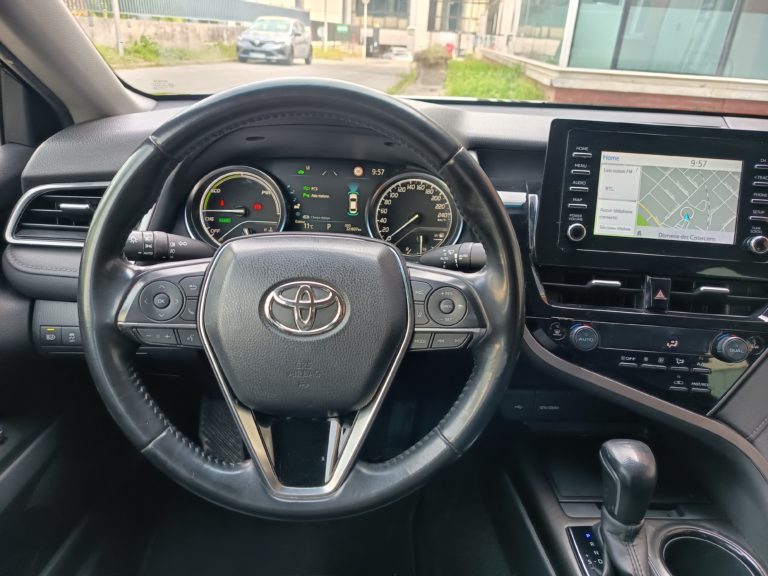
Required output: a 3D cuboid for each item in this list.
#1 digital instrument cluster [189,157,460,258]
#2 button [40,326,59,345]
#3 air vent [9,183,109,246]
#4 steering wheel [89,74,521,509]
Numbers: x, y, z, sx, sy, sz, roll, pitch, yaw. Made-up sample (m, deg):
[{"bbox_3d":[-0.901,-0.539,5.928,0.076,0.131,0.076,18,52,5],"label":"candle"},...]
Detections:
[{"bbox_3d":[-0.074,-0.096,0.678,0.343,0.130,0.050,2,9,0],"label":"digital instrument cluster"},{"bbox_3d":[-0.379,0.053,0.609,0.022,0.021,0.012,2,16,0],"label":"button"},{"bbox_3d":[-0.342,-0.086,0.612,0.153,0.073,0.040,2,16,0],"label":"air vent"},{"bbox_3d":[-0.071,0.009,0.476,0.376,0.376,0.080,2,1,0],"label":"steering wheel"}]

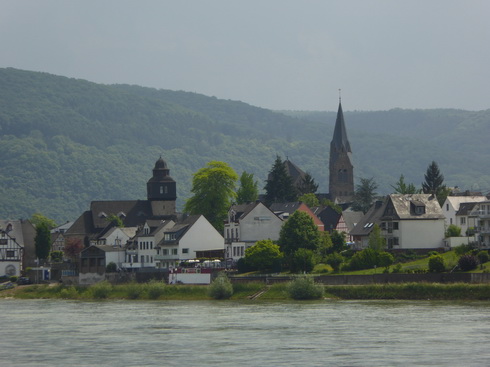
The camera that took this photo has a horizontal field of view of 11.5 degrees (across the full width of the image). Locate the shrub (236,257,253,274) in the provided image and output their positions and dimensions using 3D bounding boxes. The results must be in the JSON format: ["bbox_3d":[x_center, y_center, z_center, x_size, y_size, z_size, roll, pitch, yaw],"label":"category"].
[{"bbox_3d":[0.000,15.231,452.000,3.300,3.400,3.200,0,-2,0],"label":"shrub"}]

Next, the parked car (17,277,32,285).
[{"bbox_3d":[-43.896,19.364,484.973,1.800,1.500,4.300,1,-2,-30],"label":"parked car"}]

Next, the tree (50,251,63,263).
[{"bbox_3d":[-39.737,15.389,513.000,2.600,2.500,2.500,0,-2,0],"label":"tree"}]

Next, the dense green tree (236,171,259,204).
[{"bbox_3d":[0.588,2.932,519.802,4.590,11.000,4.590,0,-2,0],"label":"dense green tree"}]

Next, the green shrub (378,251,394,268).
[{"bbox_3d":[27.192,14.648,465.941,2.870,3.260,2.870,0,-2,0],"label":"green shrub"}]

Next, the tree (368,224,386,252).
[{"bbox_3d":[22.430,9.570,412.000,3.050,5.250,3.000,0,-2,0],"label":"tree"}]

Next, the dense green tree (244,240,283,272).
[{"bbox_3d":[3.060,12.200,408.000,6.620,5.450,5.900,0,-2,0],"label":"dense green tree"}]

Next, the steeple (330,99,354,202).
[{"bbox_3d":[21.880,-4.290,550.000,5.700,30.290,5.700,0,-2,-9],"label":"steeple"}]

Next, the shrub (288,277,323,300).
[{"bbox_3d":[9.810,16.920,393.000,6.060,3.800,5.300,0,-2,0],"label":"shrub"}]

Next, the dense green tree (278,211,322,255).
[{"bbox_3d":[10.263,10.448,450.000,7.700,10.600,7.700,0,-2,0],"label":"dense green tree"}]

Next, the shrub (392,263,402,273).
[{"bbox_3d":[25.170,13.870,401.000,1.570,1.700,1.600,0,-2,0],"label":"shrub"}]

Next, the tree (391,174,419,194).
[{"bbox_3d":[31.461,5.720,480.000,6.500,15.200,6.500,0,-2,0],"label":"tree"}]

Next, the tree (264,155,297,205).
[{"bbox_3d":[7.878,5.326,540.000,8.500,22.000,8.500,0,-2,0],"label":"tree"}]

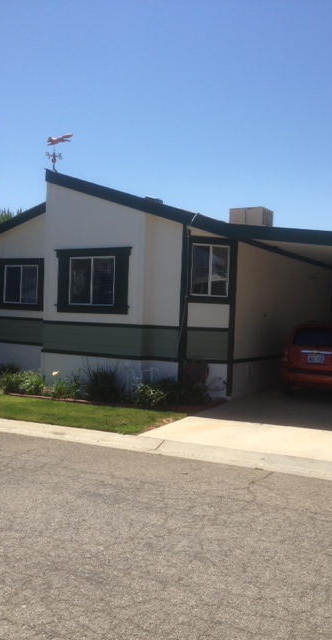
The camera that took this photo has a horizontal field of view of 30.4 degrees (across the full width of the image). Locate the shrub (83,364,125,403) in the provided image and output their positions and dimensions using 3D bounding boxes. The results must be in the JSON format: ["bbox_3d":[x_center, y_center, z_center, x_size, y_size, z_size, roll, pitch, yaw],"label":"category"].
[{"bbox_3d":[-1.166,1.184,11.598,0.760,0.680,0.700,2,0,0],"label":"shrub"}]

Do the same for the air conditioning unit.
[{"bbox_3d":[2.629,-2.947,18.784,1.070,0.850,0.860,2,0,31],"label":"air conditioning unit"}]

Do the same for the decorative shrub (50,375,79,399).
[{"bbox_3d":[-2.000,1.296,11.949,0.580,0.430,0.500,2,0,31],"label":"decorative shrub"}]

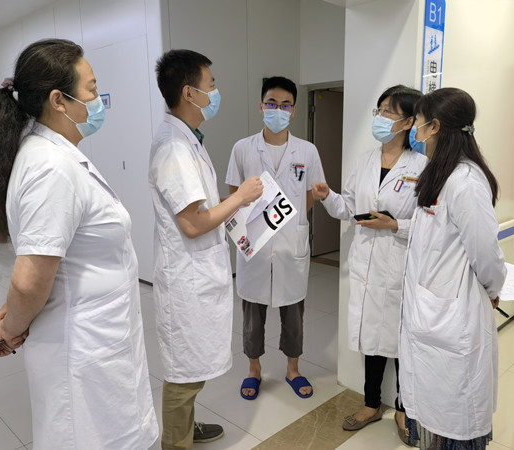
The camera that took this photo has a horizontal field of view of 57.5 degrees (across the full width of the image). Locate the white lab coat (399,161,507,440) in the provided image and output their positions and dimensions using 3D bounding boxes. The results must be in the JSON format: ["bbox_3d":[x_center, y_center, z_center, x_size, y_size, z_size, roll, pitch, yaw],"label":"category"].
[{"bbox_3d":[0.746,0.262,1.802,0.390,1.075,0.450,-1,10,0],"label":"white lab coat"}]

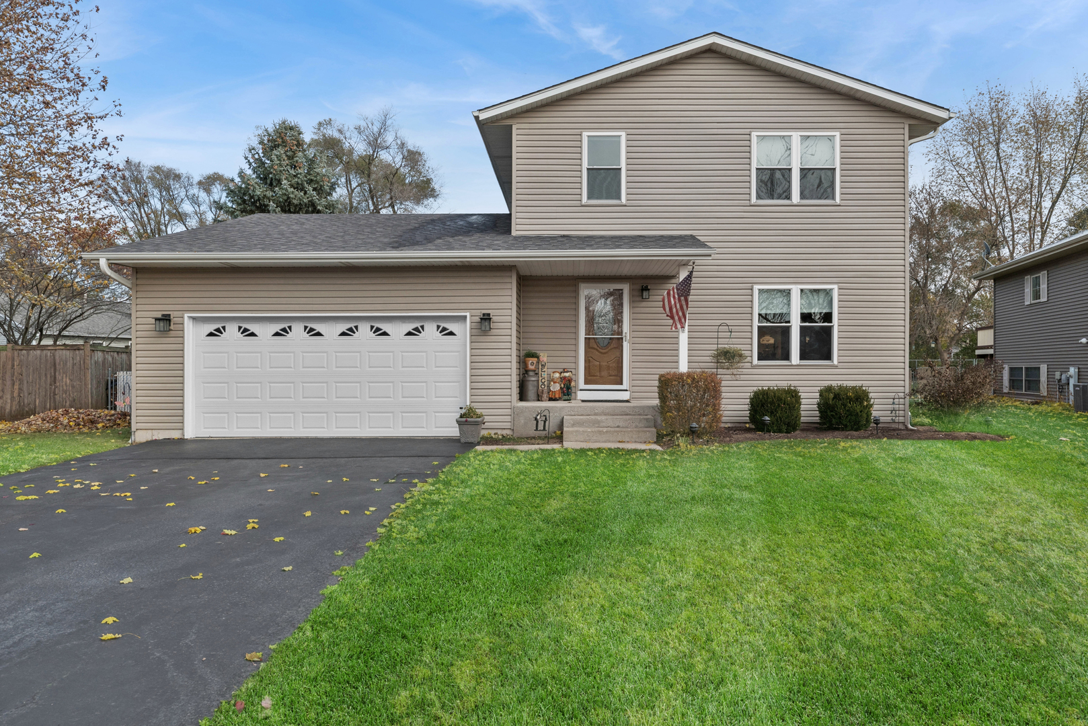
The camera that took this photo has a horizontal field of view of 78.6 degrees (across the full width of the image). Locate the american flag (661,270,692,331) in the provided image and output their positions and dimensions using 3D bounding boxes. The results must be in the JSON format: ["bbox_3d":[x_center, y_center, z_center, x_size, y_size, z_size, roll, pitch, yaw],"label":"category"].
[{"bbox_3d":[2.160,-1.000,10.800,0.480,0.950,0.320,0,0,1],"label":"american flag"}]

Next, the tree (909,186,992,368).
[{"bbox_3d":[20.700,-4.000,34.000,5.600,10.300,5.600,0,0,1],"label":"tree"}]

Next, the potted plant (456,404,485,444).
[{"bbox_3d":[-1.225,1.005,11.100,0.440,0.640,0.430,0,0,1],"label":"potted plant"}]

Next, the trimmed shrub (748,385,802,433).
[{"bbox_3d":[4.187,0.829,12.131,0.950,0.835,0.880,0,1,0],"label":"trimmed shrub"}]

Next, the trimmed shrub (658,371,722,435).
[{"bbox_3d":[2.385,0.670,11.050,0.960,1.050,0.880,0,0,1],"label":"trimmed shrub"}]

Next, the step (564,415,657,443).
[{"bbox_3d":[1.088,1.110,11.249,1.530,0.370,0.630,0,1,0],"label":"step"}]

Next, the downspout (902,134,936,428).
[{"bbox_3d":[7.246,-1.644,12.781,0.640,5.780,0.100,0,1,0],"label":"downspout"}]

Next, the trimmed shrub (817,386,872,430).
[{"bbox_3d":[5.527,0.804,12.251,1.010,0.835,0.880,0,1,0],"label":"trimmed shrub"}]

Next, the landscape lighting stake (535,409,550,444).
[{"bbox_3d":[-0.022,1.023,10.803,0.260,0.570,0.080,0,1,0],"label":"landscape lighting stake"}]

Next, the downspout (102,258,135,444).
[{"bbox_3d":[-7.228,-0.155,11.319,0.125,3.130,0.900,0,1,0],"label":"downspout"}]

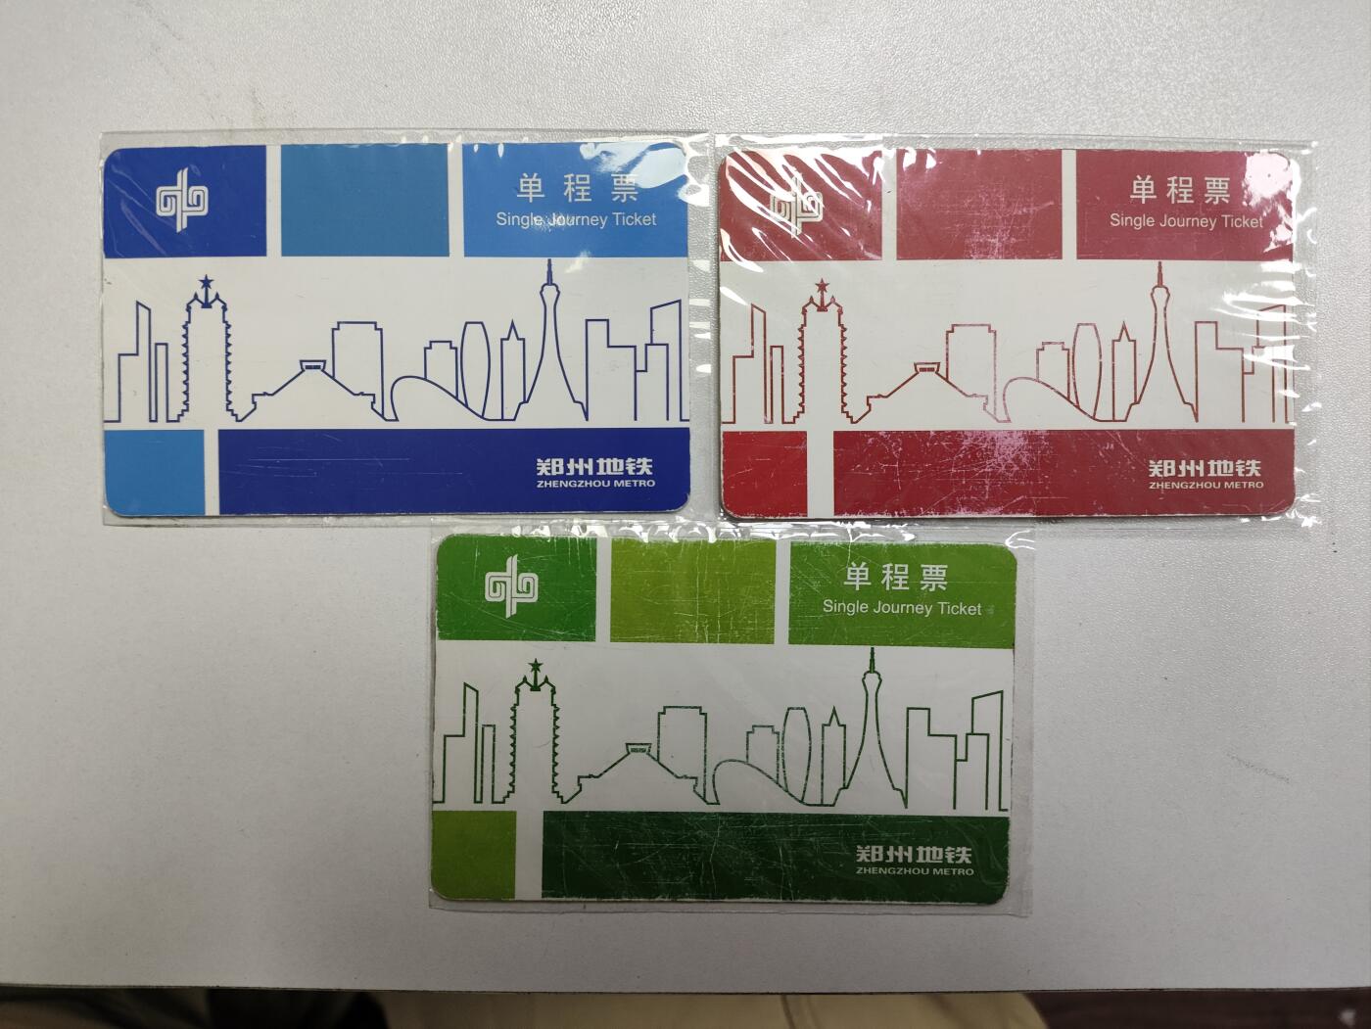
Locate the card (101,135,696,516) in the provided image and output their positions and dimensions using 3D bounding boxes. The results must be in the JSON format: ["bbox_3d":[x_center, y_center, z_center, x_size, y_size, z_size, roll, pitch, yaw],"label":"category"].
[{"bbox_3d":[-0.042,-0.027,0.146,0.086,0.001,0.054,0,90,-1],"label":"card"}]

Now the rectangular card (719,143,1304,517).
[{"bbox_3d":[0.048,-0.027,0.147,0.086,0.001,0.054,0,90,-1],"label":"rectangular card"}]

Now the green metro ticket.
[{"bbox_3d":[0.006,0.031,0.147,0.086,0.001,0.054,1,90,-1],"label":"green metro ticket"}]

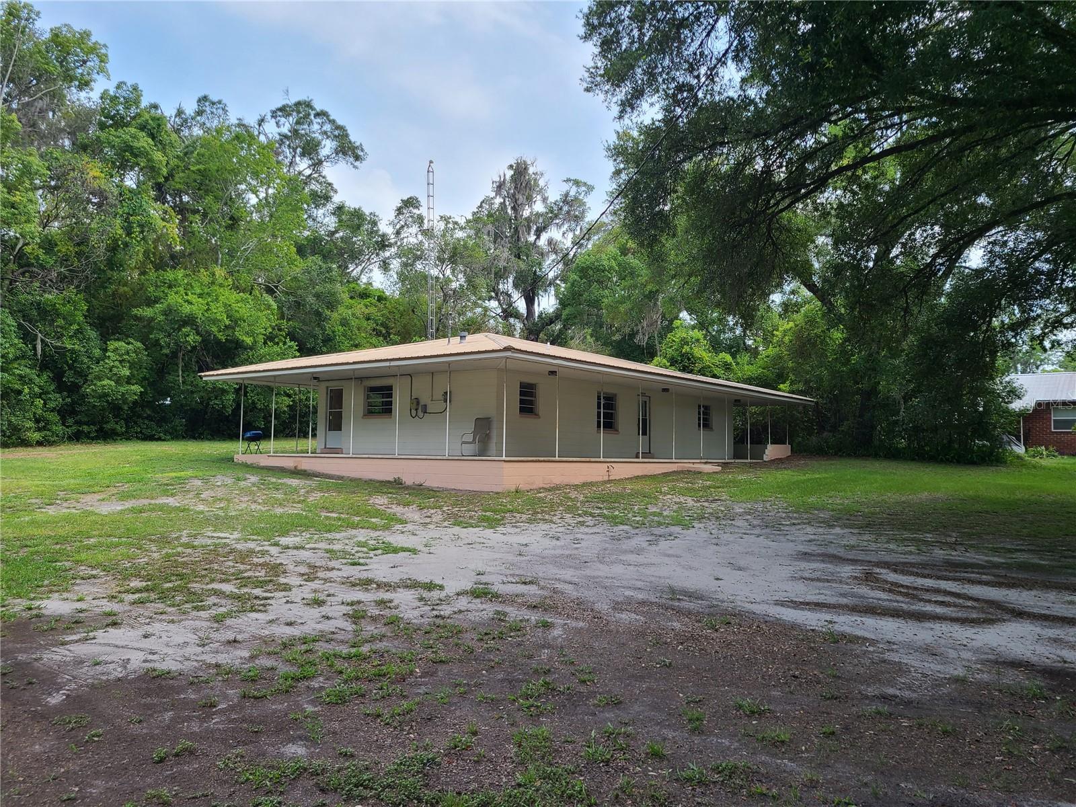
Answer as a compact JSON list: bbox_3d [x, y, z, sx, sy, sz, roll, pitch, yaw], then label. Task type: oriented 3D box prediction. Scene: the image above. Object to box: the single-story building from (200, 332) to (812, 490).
[{"bbox_3d":[0.673,1.093,30.653,11.900,3.540,20.650,-2,-5,37],"label":"single-story building"}]

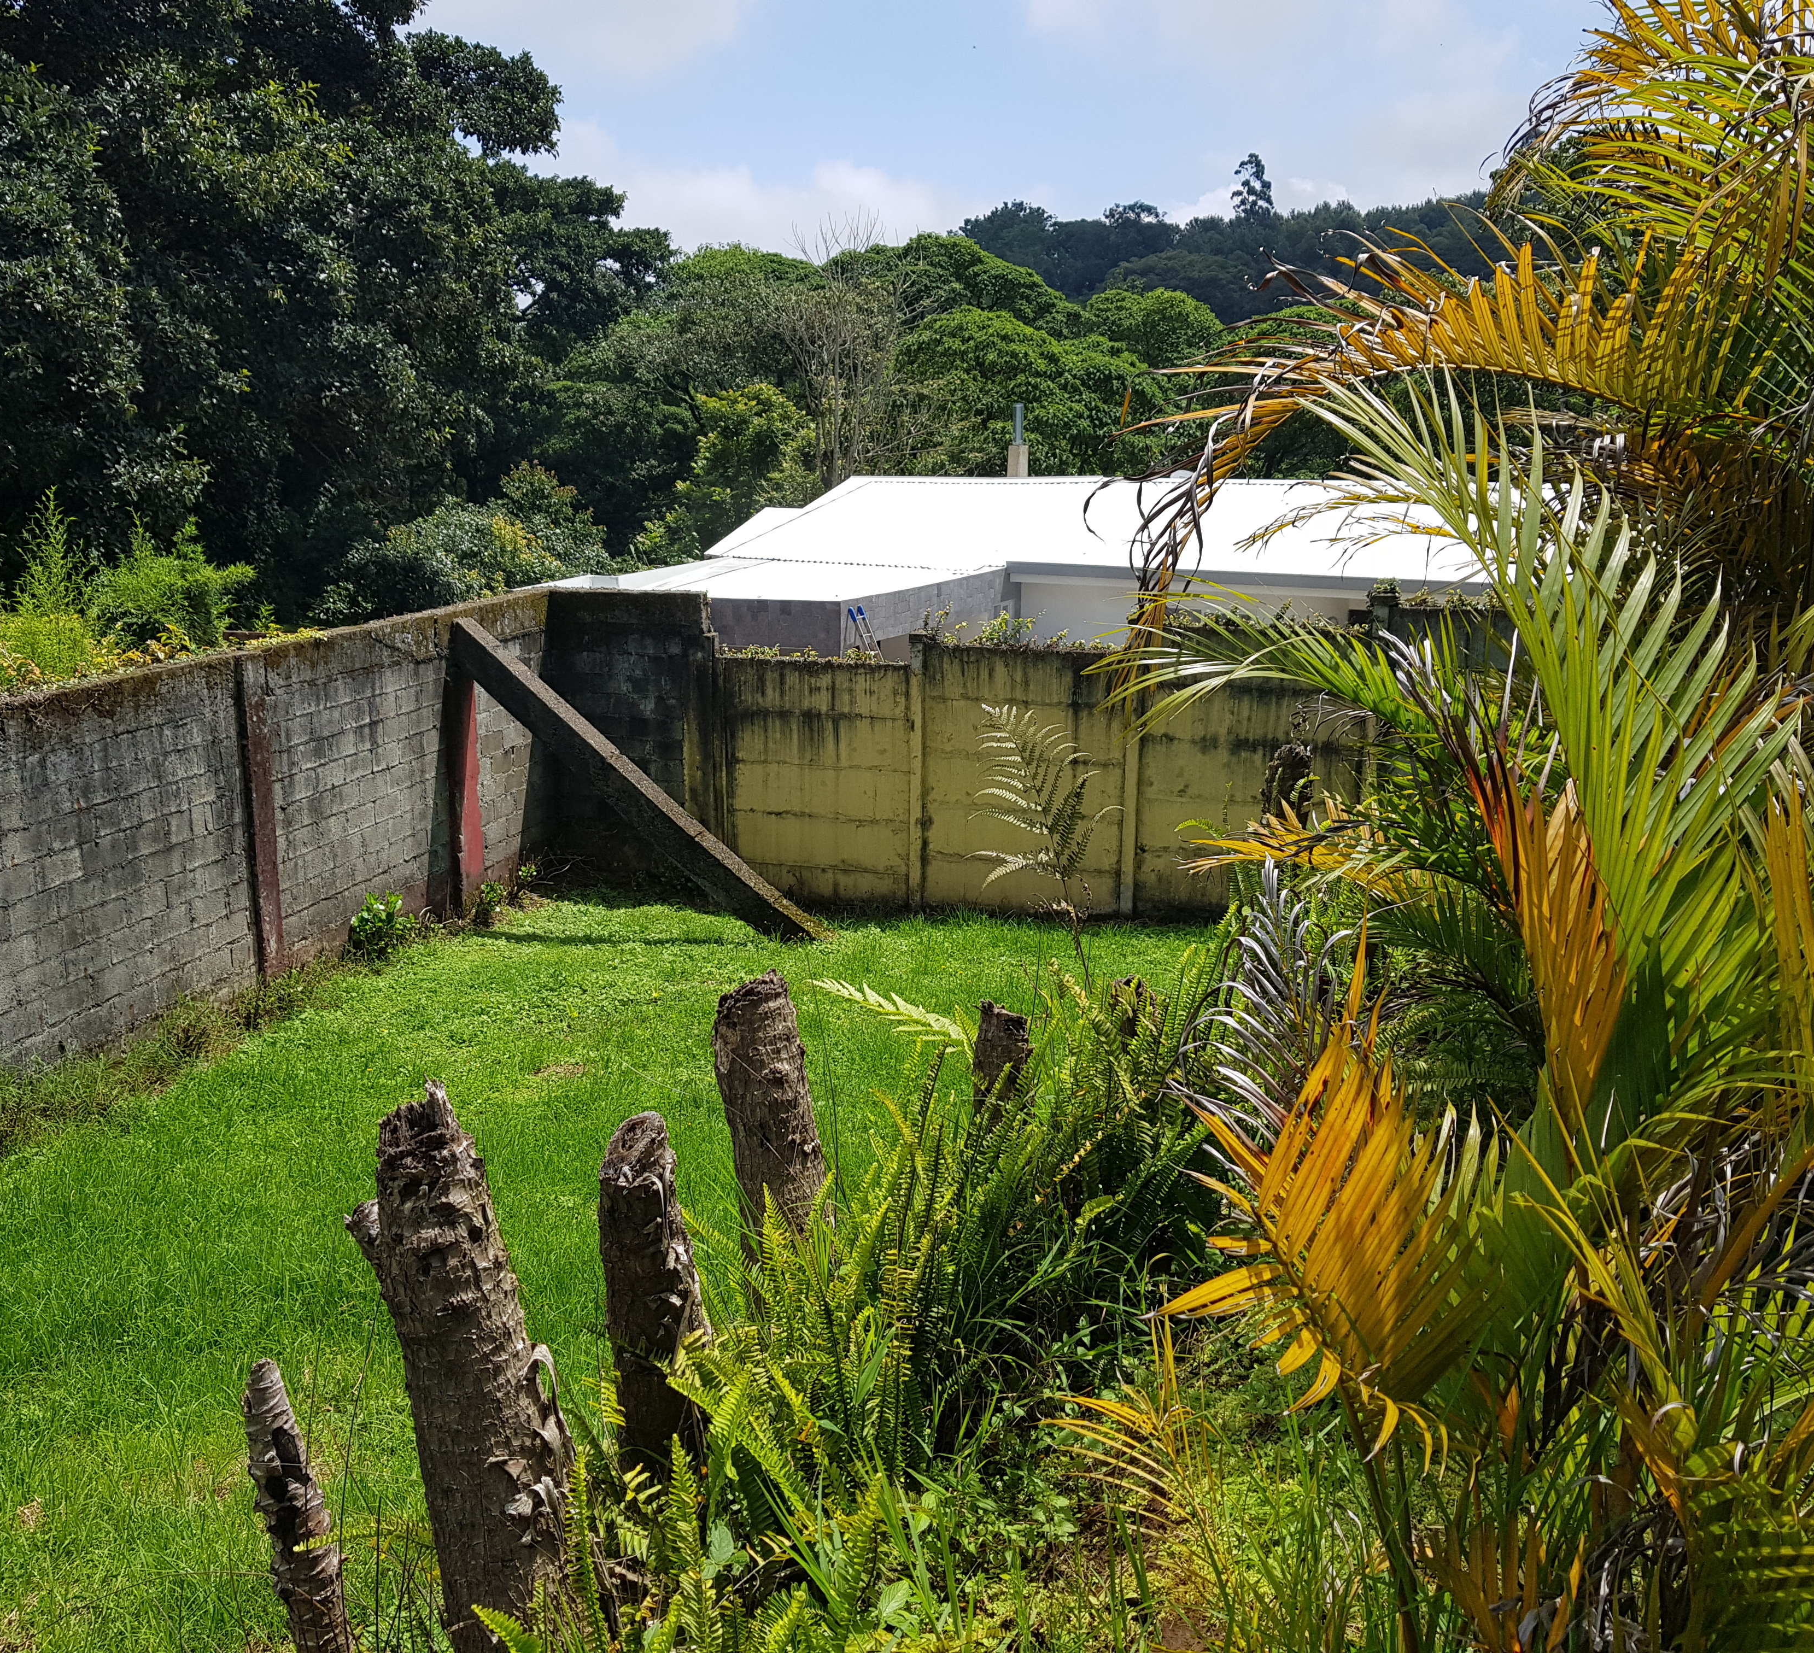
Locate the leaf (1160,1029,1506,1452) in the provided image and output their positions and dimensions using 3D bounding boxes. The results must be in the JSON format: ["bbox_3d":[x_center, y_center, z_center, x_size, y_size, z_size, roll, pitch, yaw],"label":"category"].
[{"bbox_3d":[0.756,0.732,2.950,0.560,0.680,0.360,3,13,15],"label":"leaf"}]

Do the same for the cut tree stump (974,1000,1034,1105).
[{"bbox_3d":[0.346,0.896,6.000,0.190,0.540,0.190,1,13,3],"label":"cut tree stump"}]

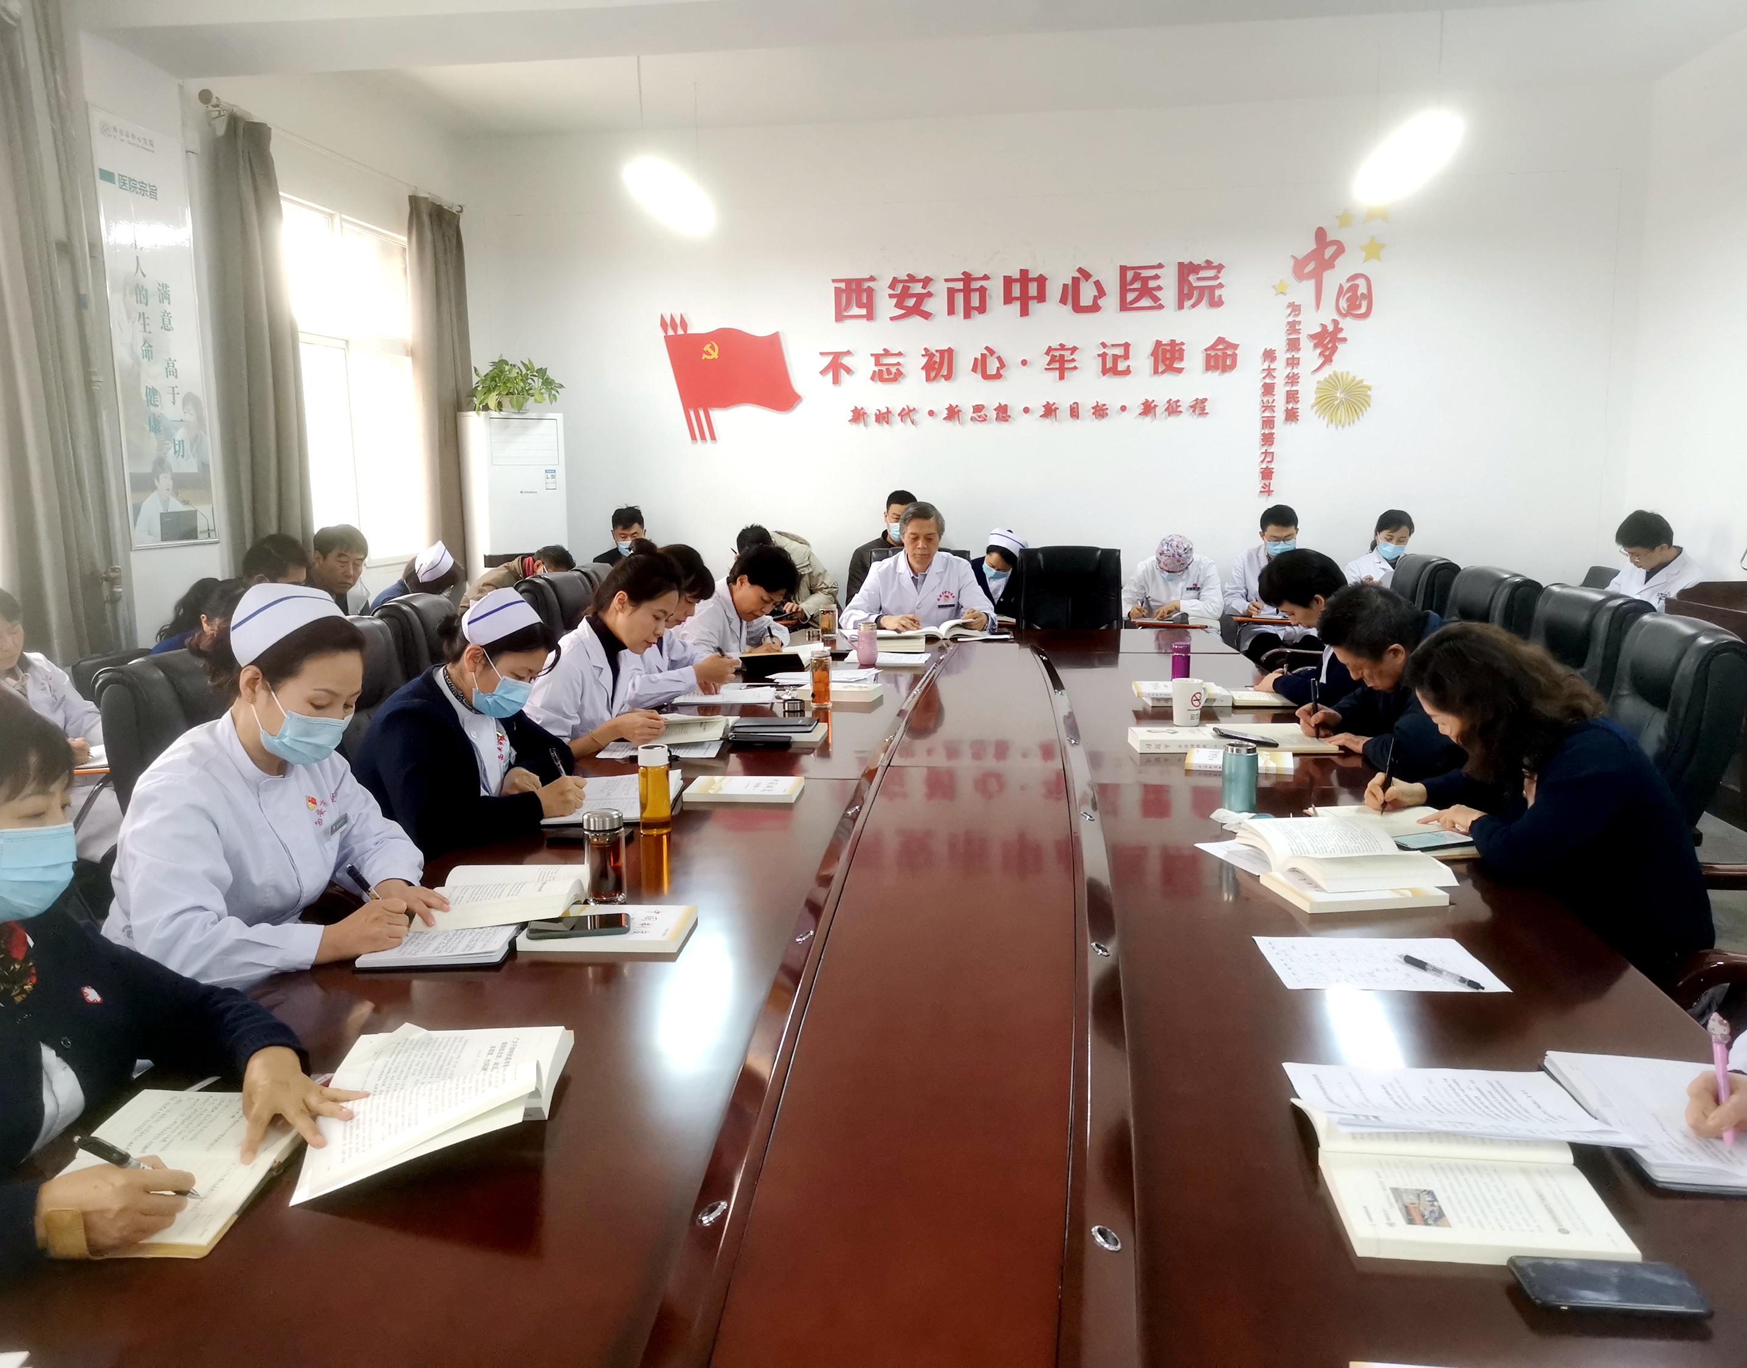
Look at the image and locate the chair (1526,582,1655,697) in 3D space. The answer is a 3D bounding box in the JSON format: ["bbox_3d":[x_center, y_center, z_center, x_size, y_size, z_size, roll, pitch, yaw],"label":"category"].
[{"bbox_3d":[1.813,0.266,4.137,0.660,1.060,0.620,0,9,7],"label":"chair"}]

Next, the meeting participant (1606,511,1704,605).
[{"bbox_3d":[3.229,-0.104,5.900,0.720,1.210,0.520,-8,11,-37],"label":"meeting participant"}]

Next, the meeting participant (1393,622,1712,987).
[{"bbox_3d":[1.170,0.473,2.560,0.630,1.150,0.500,0,9,7],"label":"meeting participant"}]

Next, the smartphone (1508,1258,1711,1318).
[{"bbox_3d":[0.619,0.508,1.196,0.143,0.009,0.071,0,9,5],"label":"smartphone"}]

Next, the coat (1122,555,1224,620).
[{"bbox_3d":[1.438,-0.301,6.821,0.520,0.640,0.500,0,9,8],"label":"coat"}]

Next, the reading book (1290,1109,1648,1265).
[{"bbox_3d":[0.572,0.472,1.421,0.240,0.035,0.325,0,9,6],"label":"reading book"}]

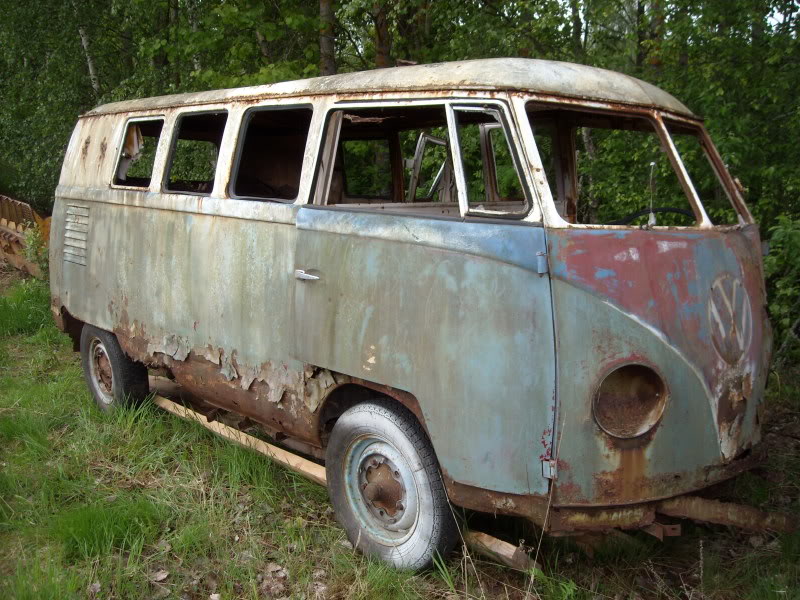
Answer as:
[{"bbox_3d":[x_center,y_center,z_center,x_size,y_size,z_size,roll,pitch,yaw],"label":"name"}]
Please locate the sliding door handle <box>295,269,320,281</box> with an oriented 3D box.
[{"bbox_3d":[-0.341,-0.093,2.998,0.042,0.033,0.120,-6,12,-43],"label":"sliding door handle"}]

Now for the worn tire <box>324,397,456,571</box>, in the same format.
[{"bbox_3d":[-0.036,0.697,3.027,0.165,0.640,0.640,-6,12,-43],"label":"worn tire"}]

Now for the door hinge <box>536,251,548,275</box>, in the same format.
[{"bbox_3d":[0.407,-0.106,2.318,0.030,0.066,0.022,8,10,34],"label":"door hinge"}]

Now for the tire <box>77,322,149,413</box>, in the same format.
[{"bbox_3d":[-1.680,0.397,4.750,0.165,0.640,0.640,-6,12,-43],"label":"tire"}]

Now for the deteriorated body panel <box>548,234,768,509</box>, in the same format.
[{"bbox_3d":[1.041,0.159,2.791,1.580,0.830,0.280,-6,12,-43],"label":"deteriorated body panel"}]

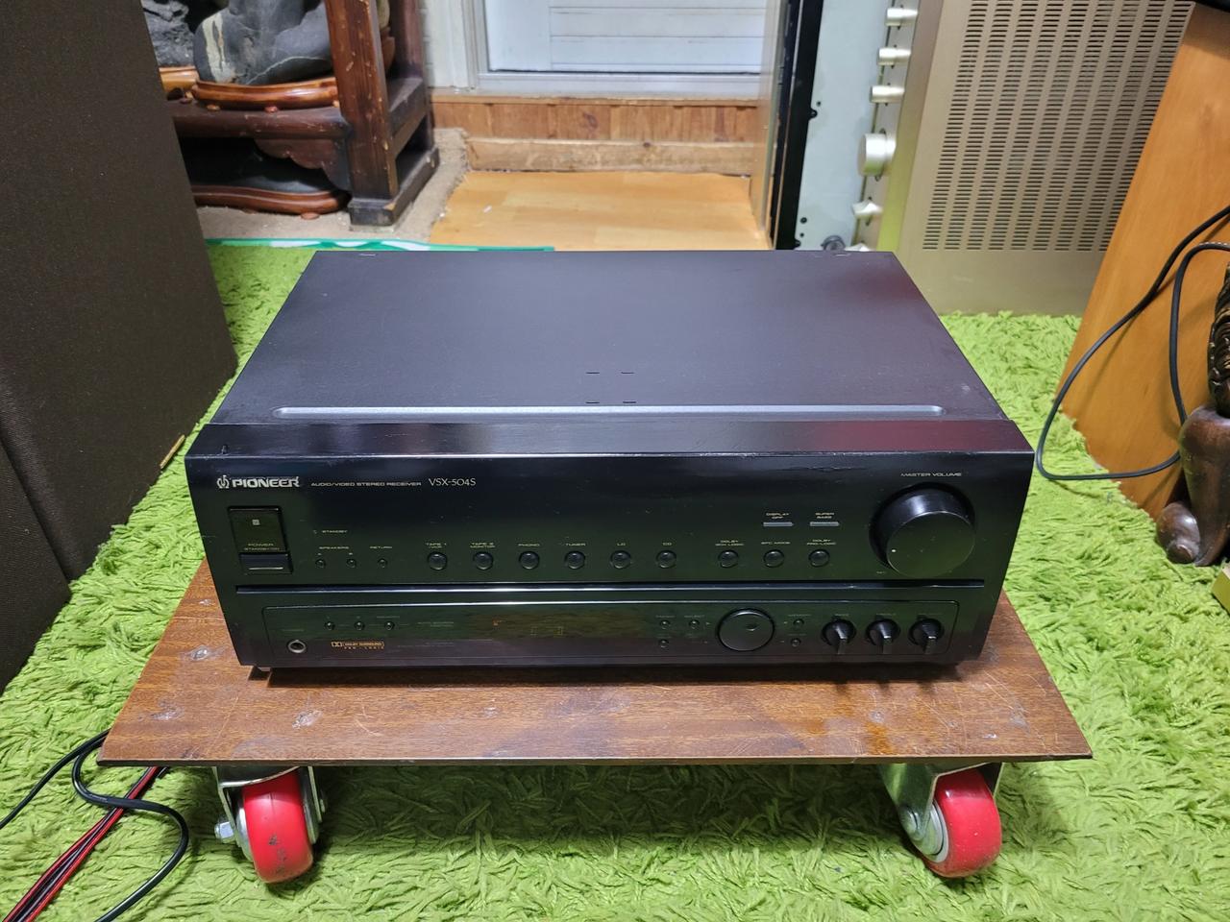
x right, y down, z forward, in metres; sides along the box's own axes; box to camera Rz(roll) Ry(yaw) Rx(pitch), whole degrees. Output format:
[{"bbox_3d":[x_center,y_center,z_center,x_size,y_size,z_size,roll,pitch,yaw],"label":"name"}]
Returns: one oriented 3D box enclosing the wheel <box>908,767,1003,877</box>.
[{"bbox_3d":[0.197,0.206,0.552,0.035,0.078,0.078,-10,35,-15],"label":"wheel"}]

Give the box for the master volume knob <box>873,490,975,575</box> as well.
[{"bbox_3d":[0.160,0.039,0.474,0.049,0.049,0.018,0,34,-1],"label":"master volume knob"}]

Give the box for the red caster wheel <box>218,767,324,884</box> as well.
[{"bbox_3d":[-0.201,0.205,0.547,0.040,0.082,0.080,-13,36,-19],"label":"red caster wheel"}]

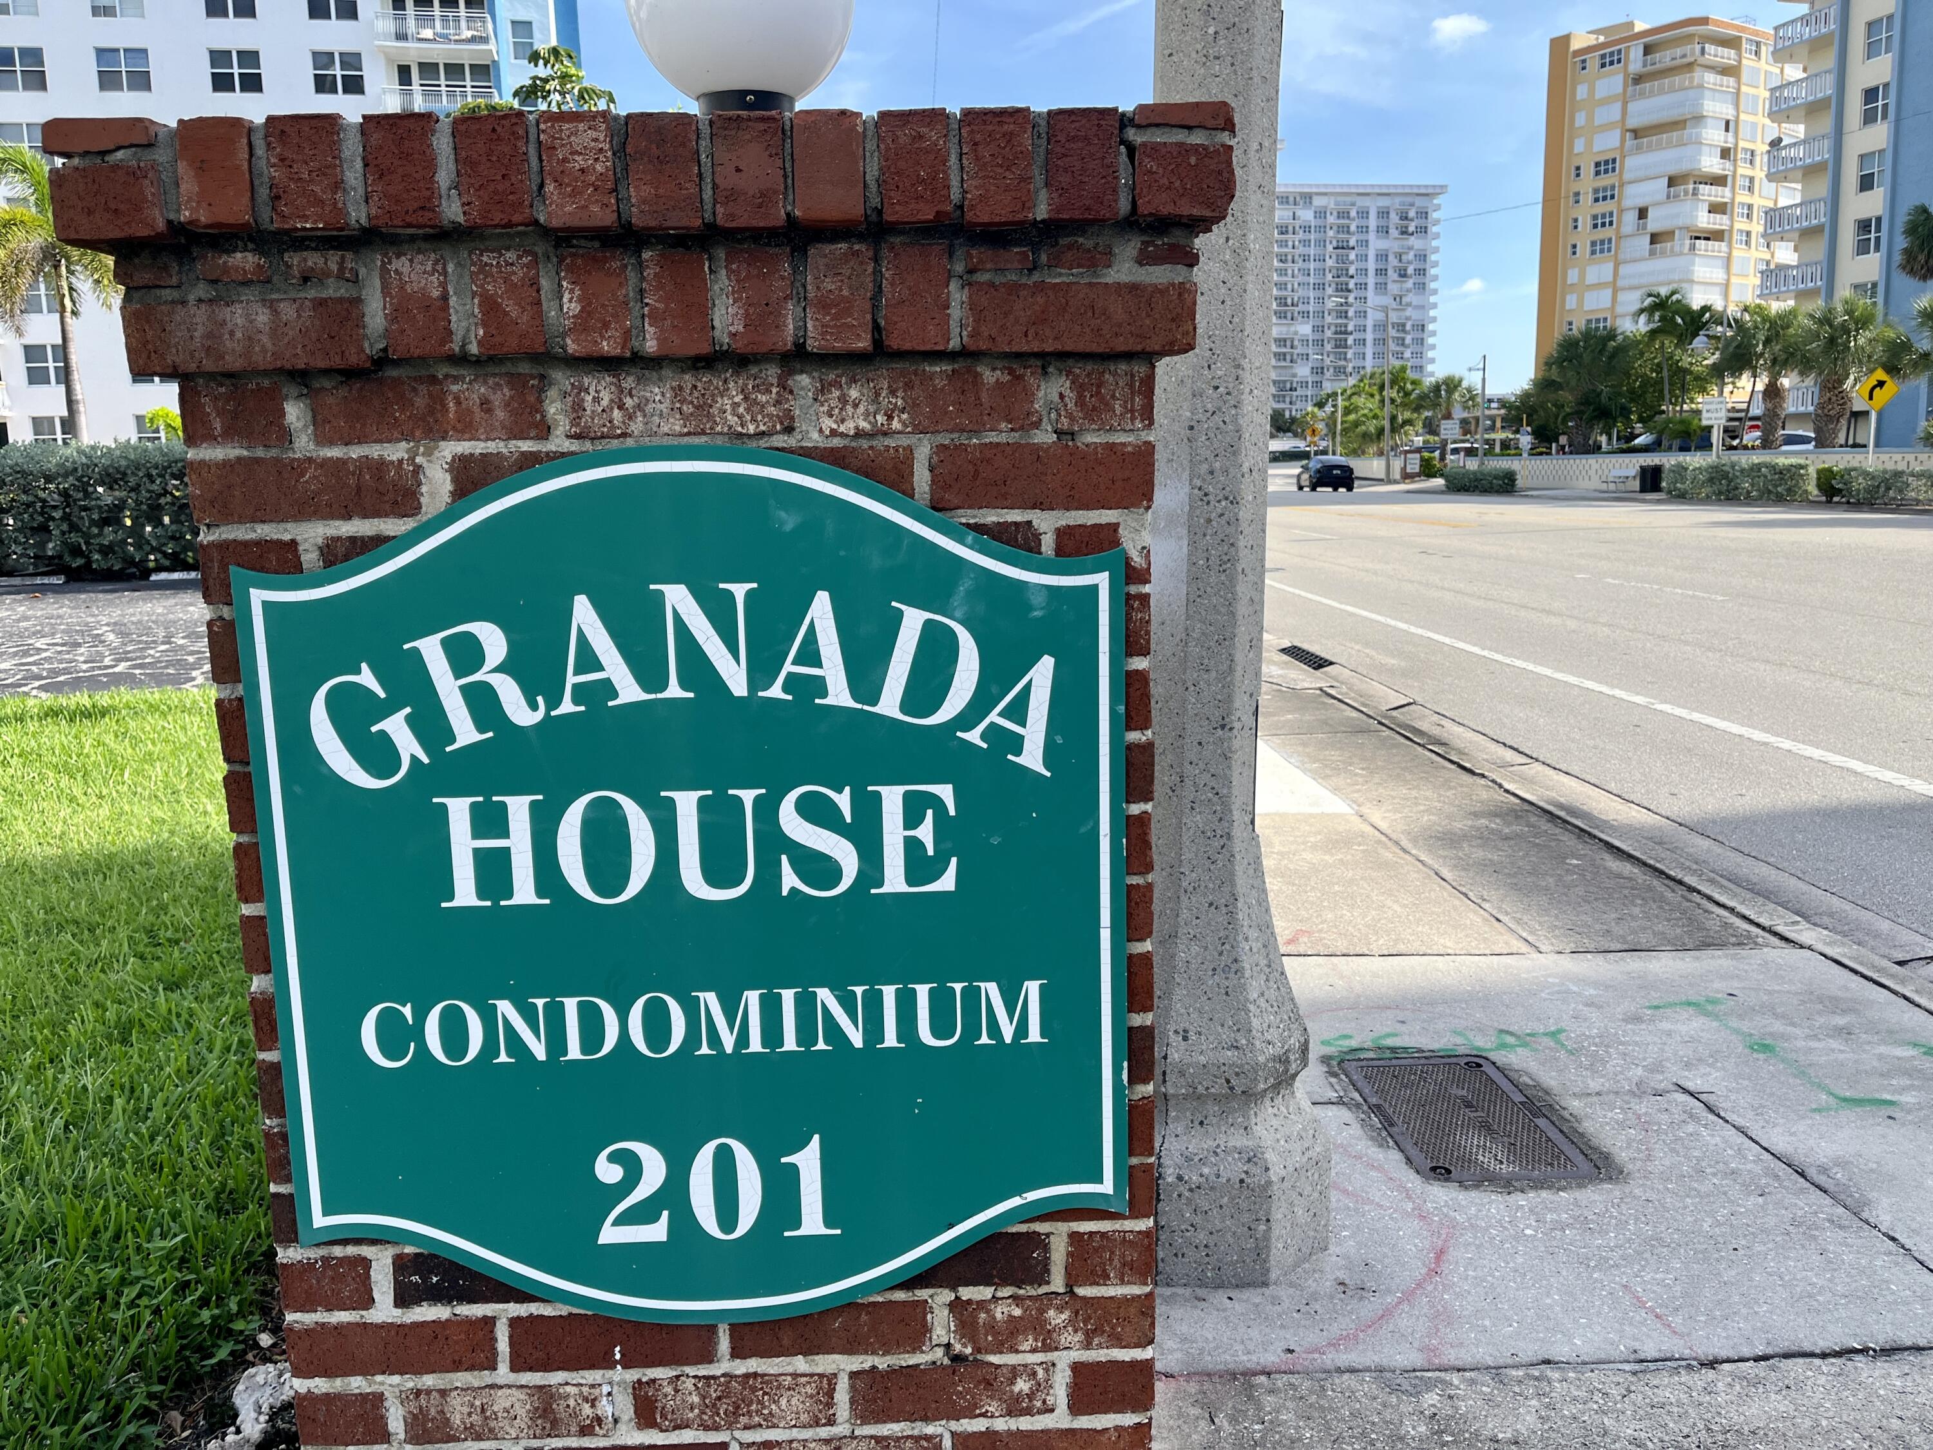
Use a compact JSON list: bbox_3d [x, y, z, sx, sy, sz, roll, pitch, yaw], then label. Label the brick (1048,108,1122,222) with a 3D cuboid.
[{"bbox_3d":[0.095,-0.483,1.310,0.058,0.092,0.200,-2,9,-2],"label":"brick"}]

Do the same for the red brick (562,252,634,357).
[{"bbox_3d":[-0.321,-0.379,1.351,0.055,0.087,0.201,-1,10,-1],"label":"red brick"}]

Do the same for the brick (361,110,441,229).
[{"bbox_3d":[-0.465,-0.469,1.286,0.061,0.088,0.198,-2,9,-1],"label":"brick"}]

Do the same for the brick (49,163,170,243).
[{"bbox_3d":[-0.705,-0.443,1.284,0.089,0.058,0.198,-2,9,-1],"label":"brick"}]

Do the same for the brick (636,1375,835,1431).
[{"bbox_3d":[-0.230,0.665,1.488,0.202,0.057,0.095,-2,9,-2],"label":"brick"}]

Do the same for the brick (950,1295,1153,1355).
[{"bbox_3d":[0.086,0.593,1.500,0.202,0.058,0.091,-1,10,-1],"label":"brick"}]

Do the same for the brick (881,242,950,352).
[{"bbox_3d":[-0.045,-0.383,1.347,0.058,0.092,0.200,-2,9,-2],"label":"brick"}]

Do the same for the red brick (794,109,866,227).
[{"bbox_3d":[-0.116,-0.481,1.309,0.057,0.088,0.201,-1,10,-1],"label":"red brick"}]

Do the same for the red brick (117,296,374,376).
[{"bbox_3d":[-0.621,-0.341,1.295,0.205,0.058,0.091,-1,10,-1],"label":"red brick"}]

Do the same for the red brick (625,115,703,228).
[{"bbox_3d":[-0.253,-0.474,1.301,0.058,0.092,0.200,-2,9,-2],"label":"red brick"}]

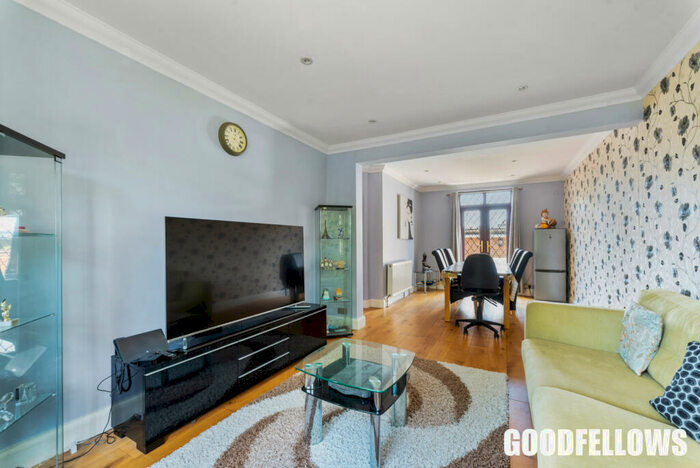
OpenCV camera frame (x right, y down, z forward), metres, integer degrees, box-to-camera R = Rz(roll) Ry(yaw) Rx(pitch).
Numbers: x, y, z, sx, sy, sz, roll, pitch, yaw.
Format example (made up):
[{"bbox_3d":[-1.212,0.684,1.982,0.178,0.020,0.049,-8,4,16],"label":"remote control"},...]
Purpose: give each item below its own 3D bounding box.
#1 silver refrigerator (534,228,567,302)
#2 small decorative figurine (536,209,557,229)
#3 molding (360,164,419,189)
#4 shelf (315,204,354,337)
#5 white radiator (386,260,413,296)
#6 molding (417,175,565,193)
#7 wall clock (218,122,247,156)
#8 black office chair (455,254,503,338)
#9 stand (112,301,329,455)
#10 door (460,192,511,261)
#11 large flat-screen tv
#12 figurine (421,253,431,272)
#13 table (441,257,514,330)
[{"bbox_3d":[3.908,0.644,5.342,0.475,1.465,0.530,0,-2,30],"label":"silver refrigerator"},{"bbox_3d":[4.013,-0.313,5.564,0.230,0.410,0.370,2,-2,-44],"label":"small decorative figurine"},{"bbox_3d":[1.048,-1.176,6.018,0.380,0.130,2.400,-1,-2,29],"label":"molding"},{"bbox_3d":[-0.218,0.472,3.584,0.430,1.630,0.370,1,-1,-15],"label":"shelf"},{"bbox_3d":[1.044,0.881,5.595,0.100,0.575,1.200,0,-2,30],"label":"white radiator"},{"bbox_3d":[3.039,-1.164,6.236,3.000,0.130,0.110,-1,-2,29],"label":"molding"},{"bbox_3d":[-1.095,-0.891,2.572,0.060,0.300,0.300,-1,-2,29],"label":"wall clock"},{"bbox_3d":[1.772,0.804,3.721,0.590,1.030,0.600,0,-2,30],"label":"black office chair"},{"bbox_3d":[-0.890,1.028,2.416,0.430,0.475,1.780,0,-2,30],"label":"stand"},{"bbox_3d":[3.085,0.208,6.237,1.100,2.370,0.100,0,-2,30],"label":"door"},{"bbox_3d":[-0.918,0.326,2.517,0.080,0.840,1.425,-1,-2,32],"label":"large flat-screen tv"},{"bbox_3d":[1.819,0.687,6.564,0.220,0.470,0.170,0,-2,15],"label":"figurine"},{"bbox_3d":[2.177,0.943,4.555,0.900,0.750,1.720,-1,-2,29],"label":"table"}]

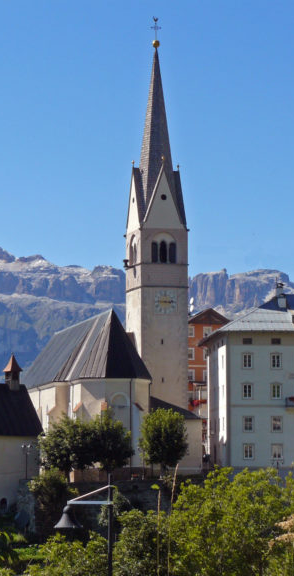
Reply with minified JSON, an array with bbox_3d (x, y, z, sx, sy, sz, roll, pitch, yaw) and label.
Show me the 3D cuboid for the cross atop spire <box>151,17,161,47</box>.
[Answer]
[{"bbox_3d":[1.029,-27.791,158.652,1.050,3.150,0.700,2,-7,-17],"label":"cross atop spire"}]

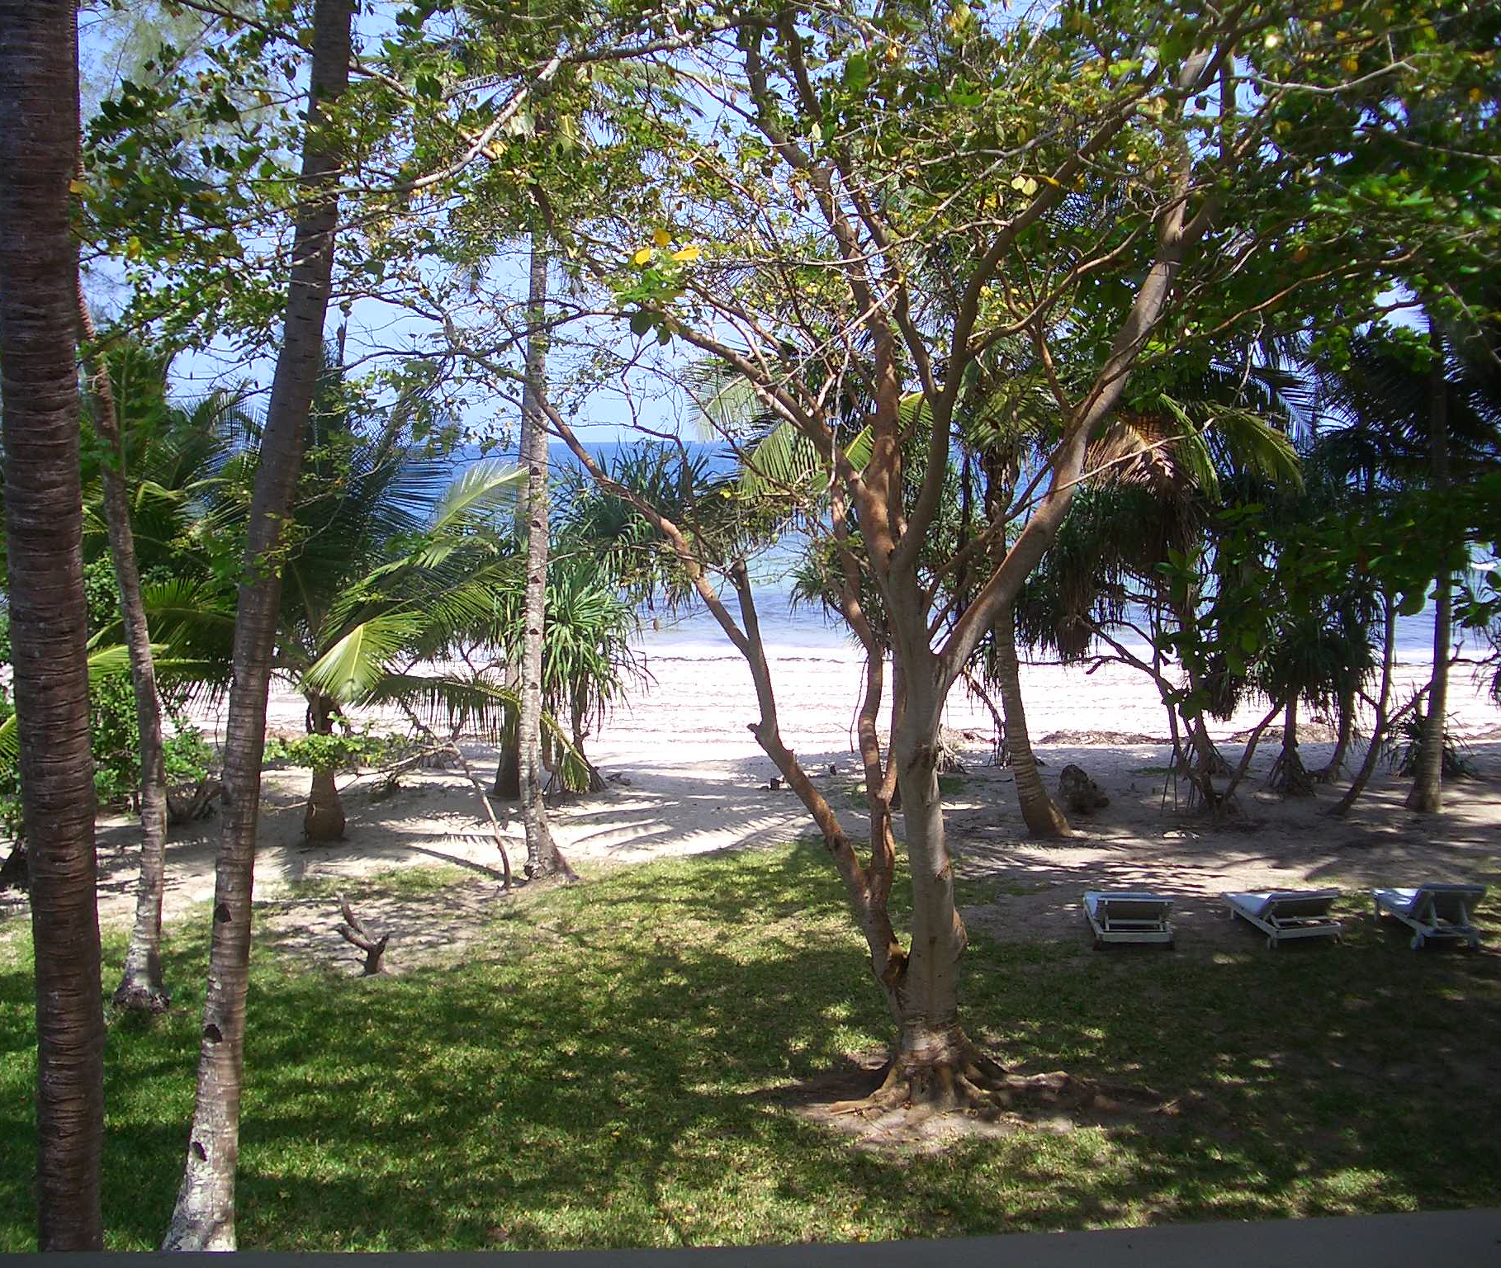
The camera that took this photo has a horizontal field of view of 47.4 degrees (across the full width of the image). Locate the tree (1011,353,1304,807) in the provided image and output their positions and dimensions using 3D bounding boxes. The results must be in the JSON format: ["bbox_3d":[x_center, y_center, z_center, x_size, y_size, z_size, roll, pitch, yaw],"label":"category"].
[{"bbox_3d":[5.745,-0.783,24.319,4.077,6.342,3.600,2,7,14],"label":"tree"}]

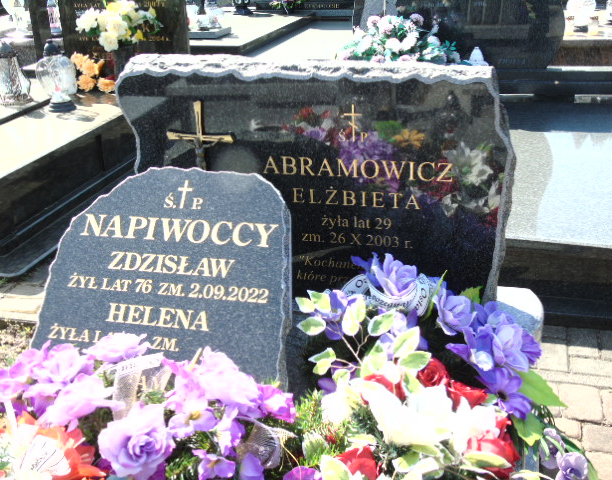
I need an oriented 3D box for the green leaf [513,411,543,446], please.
[{"bbox_3d":[0.421,0.359,1.400,0.055,0.055,0.030,-13,28,-18],"label":"green leaf"}]

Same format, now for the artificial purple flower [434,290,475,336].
[{"bbox_3d":[0.321,0.159,1.600,0.082,0.094,0.065,-8,-19,-12],"label":"artificial purple flower"}]

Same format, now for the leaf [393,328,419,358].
[{"bbox_3d":[0.188,0.191,1.380,0.050,0.055,0.022,-4,26,-1],"label":"leaf"}]

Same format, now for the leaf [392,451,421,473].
[{"bbox_3d":[0.162,0.356,1.190,0.042,0.025,0.032,4,25,16],"label":"leaf"}]

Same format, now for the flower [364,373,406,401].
[{"bbox_3d":[0.143,0.264,1.330,0.075,0.050,0.060,4,25,16],"label":"flower"}]

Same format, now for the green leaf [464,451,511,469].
[{"bbox_3d":[0.298,0.363,1.220,0.079,0.024,0.032,11,56,1],"label":"green leaf"}]

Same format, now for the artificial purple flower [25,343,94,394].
[{"bbox_3d":[-0.443,0.231,1.330,0.120,0.085,0.083,-7,61,-11],"label":"artificial purple flower"}]

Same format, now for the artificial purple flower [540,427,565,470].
[{"bbox_3d":[0.442,0.374,1.320,0.045,0.068,0.042,-3,24,0],"label":"artificial purple flower"}]

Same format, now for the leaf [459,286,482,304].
[{"bbox_3d":[0.369,0.125,1.660,0.052,0.041,0.020,0,-17,6],"label":"leaf"}]

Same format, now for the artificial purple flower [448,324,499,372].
[{"bbox_3d":[0.351,0.227,1.560,0.105,0.095,0.075,5,-7,15],"label":"artificial purple flower"}]

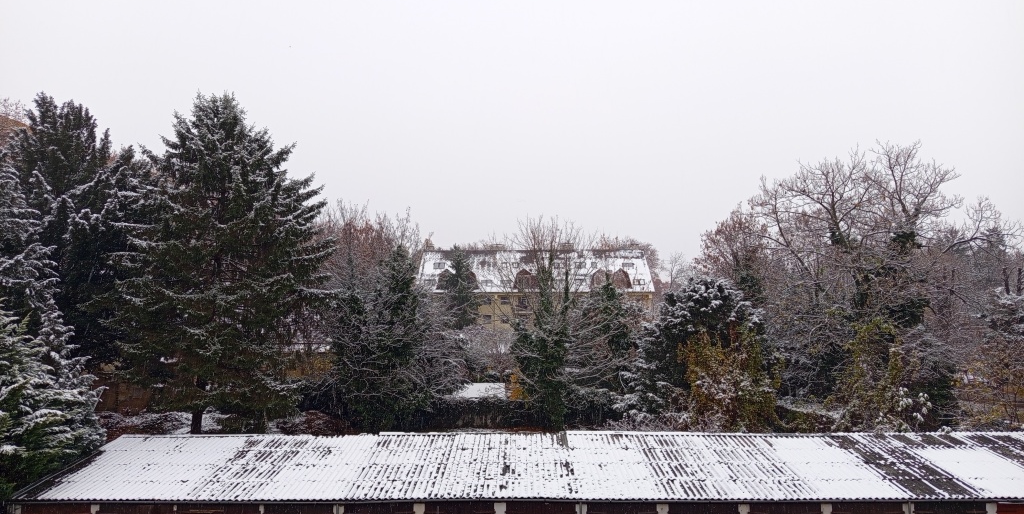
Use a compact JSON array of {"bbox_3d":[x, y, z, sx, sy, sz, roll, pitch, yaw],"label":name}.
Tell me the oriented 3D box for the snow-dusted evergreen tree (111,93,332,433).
[{"bbox_3d":[-14.886,0.937,36.521,11.000,19.020,11.000,0,-4,0],"label":"snow-dusted evergreen tree"}]

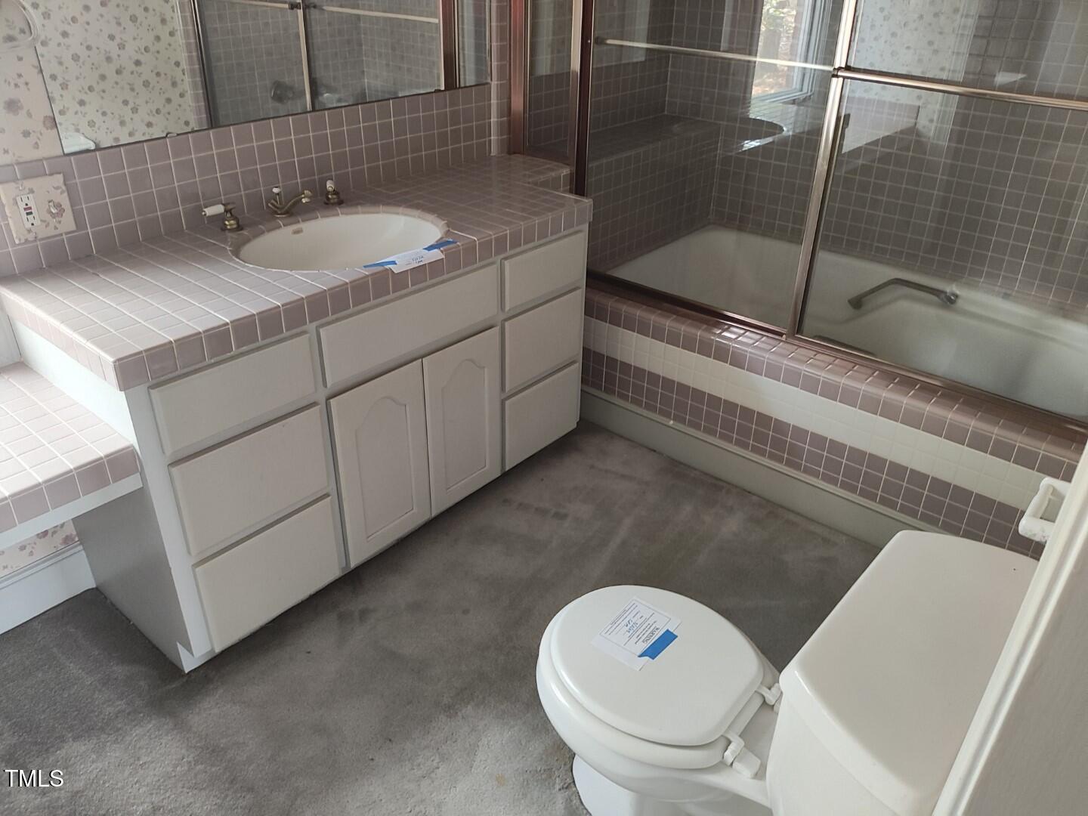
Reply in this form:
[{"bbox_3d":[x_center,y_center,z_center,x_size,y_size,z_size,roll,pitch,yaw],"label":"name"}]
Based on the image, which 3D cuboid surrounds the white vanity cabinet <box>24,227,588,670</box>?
[{"bbox_3d":[-0.529,-0.042,2.203,0.582,0.789,1.381,24,37,33],"label":"white vanity cabinet"}]

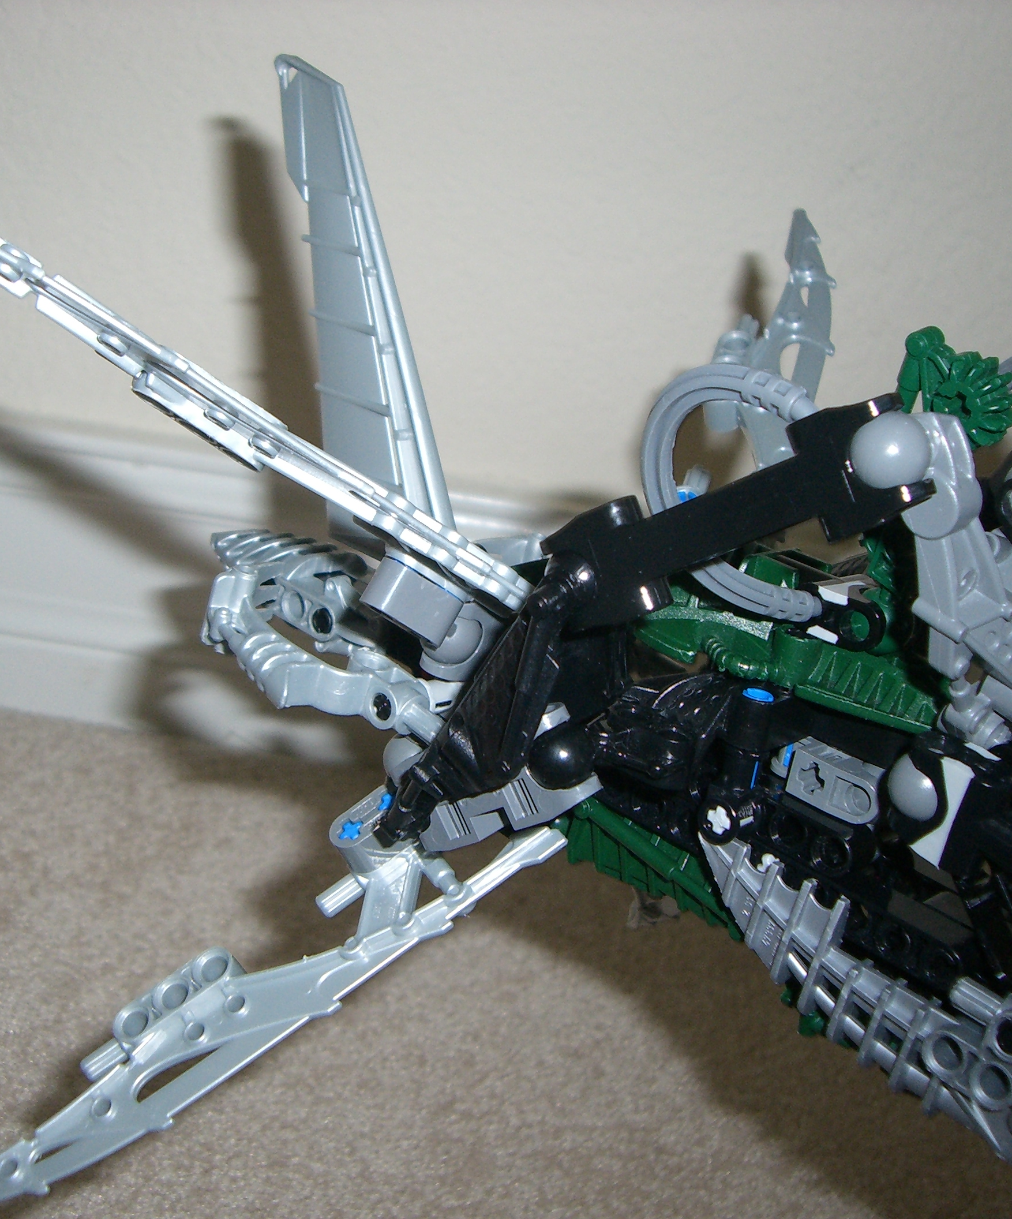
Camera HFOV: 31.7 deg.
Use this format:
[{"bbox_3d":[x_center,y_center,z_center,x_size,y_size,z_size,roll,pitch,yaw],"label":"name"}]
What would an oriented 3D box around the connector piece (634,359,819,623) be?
[{"bbox_3d":[0.035,-0.016,0.269,0.030,0.052,0.011,12,53,20],"label":"connector piece"}]

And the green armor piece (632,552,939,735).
[{"bbox_3d":[0.048,0.004,0.296,0.050,0.016,0.036,17,26,30],"label":"green armor piece"}]

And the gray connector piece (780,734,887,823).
[{"bbox_3d":[0.055,0.028,0.288,0.016,0.008,0.007,24,29,26],"label":"gray connector piece"}]

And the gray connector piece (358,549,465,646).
[{"bbox_3d":[-0.014,-0.002,0.277,0.016,0.008,0.008,30,0,-33],"label":"gray connector piece"}]

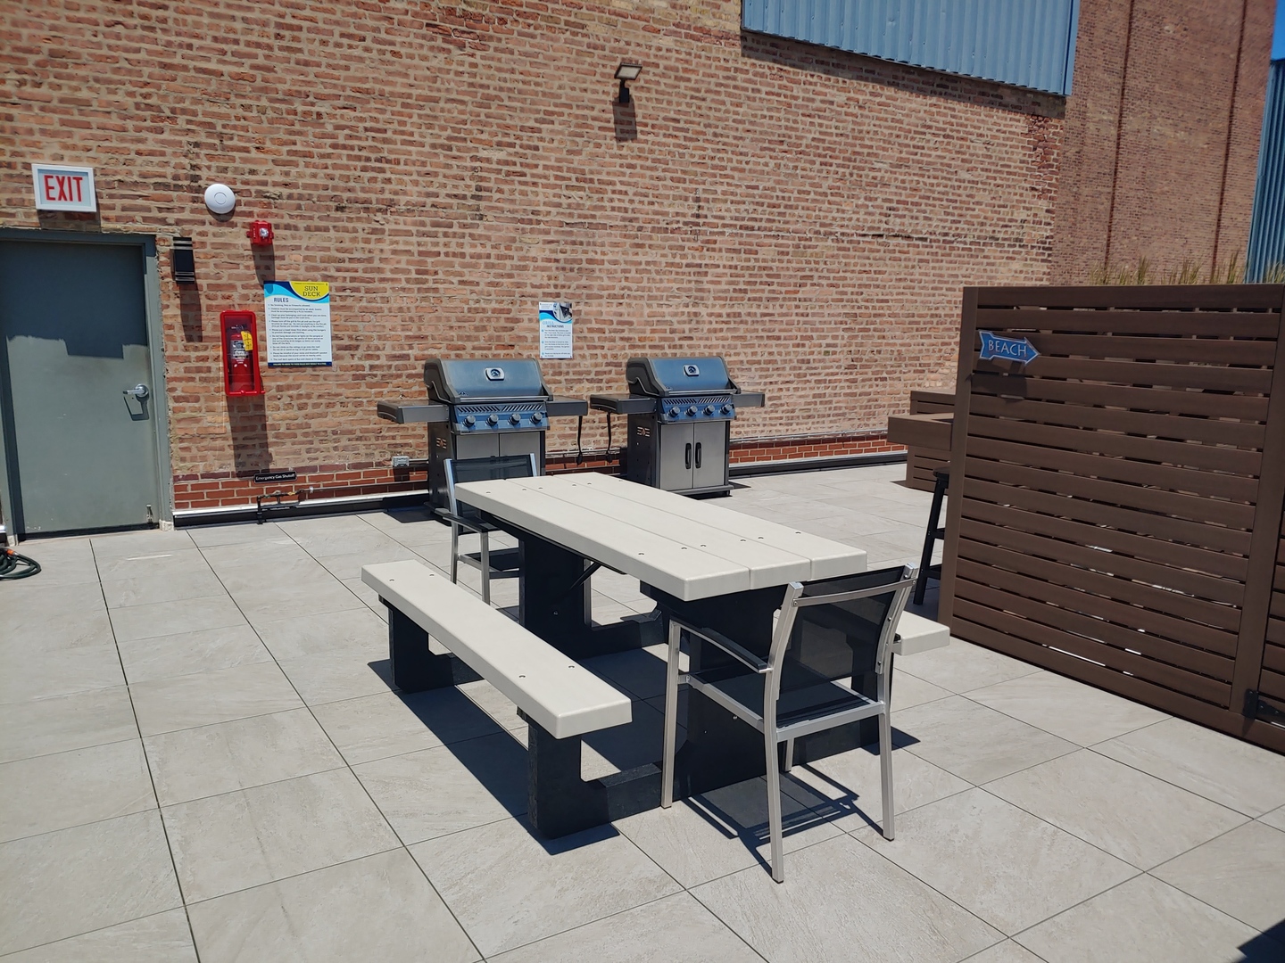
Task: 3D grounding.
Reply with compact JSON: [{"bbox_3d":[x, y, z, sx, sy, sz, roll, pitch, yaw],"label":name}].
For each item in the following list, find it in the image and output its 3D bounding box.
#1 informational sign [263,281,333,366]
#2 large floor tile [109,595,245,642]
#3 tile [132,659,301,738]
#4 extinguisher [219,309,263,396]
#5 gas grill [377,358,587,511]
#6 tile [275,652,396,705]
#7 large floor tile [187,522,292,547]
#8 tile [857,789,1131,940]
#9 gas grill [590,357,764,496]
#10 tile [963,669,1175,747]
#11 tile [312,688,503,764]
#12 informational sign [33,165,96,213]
[{"bbox_3d":[-2.595,-1.190,7.004,0.470,0.630,0.010,-5,11,-33],"label":"informational sign"},{"bbox_3d":[-2.461,0.727,4.920,0.605,0.020,0.605,-5,11,-32],"label":"large floor tile"},{"bbox_3d":[-1.772,0.903,3.858,0.600,0.024,0.600,-4,11,-33],"label":"tile"},{"bbox_3d":[-2.858,-0.910,6.587,0.240,0.590,0.200,-4,11,-31],"label":"extinguisher"},{"bbox_3d":[-1.242,-0.359,7.443,1.470,1.210,0.660,-5,11,-32],"label":"gas grill"},{"bbox_3d":[-1.250,0.850,4.136,0.605,0.020,0.605,-4,11,-33],"label":"tile"},{"bbox_3d":[-2.868,0.391,6.602,0.600,0.024,0.600,-4,11,-33],"label":"large floor tile"},{"bbox_3d":[1.053,1.131,2.805,0.600,0.024,0.600,-5,11,-30],"label":"tile"},{"bbox_3d":[0.329,-0.501,8.362,1.470,1.210,0.660,-5,11,-32],"label":"gas grill"},{"bbox_3d":[1.774,0.953,3.897,0.600,0.024,0.600,-5,11,-30],"label":"tile"},{"bbox_3d":[-0.937,0.953,3.683,0.600,0.024,0.600,-4,11,-33],"label":"tile"},{"bbox_3d":[-3.710,-1.877,5.959,0.335,0.278,0.100,-4,11,-31],"label":"informational sign"}]

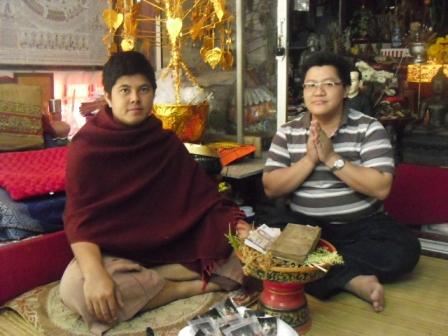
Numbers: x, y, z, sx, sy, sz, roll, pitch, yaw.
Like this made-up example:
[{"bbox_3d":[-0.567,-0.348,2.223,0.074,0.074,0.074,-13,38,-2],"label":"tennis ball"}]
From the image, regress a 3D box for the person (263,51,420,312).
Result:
[{"bbox_3d":[0.385,-0.024,1.710,0.660,0.850,0.650,2,7,15],"label":"person"}]

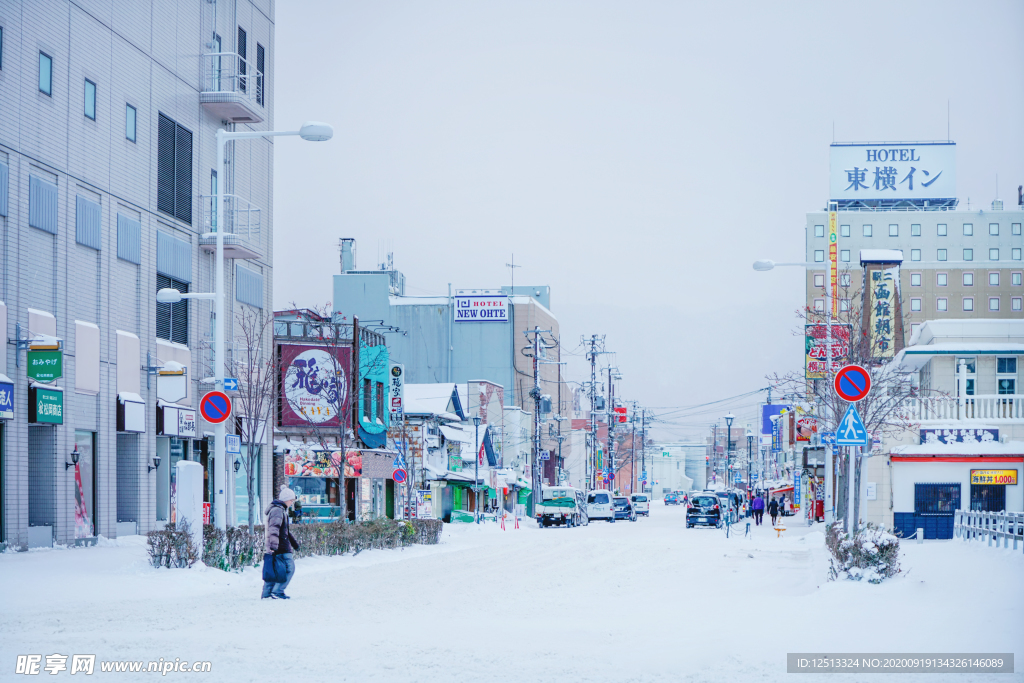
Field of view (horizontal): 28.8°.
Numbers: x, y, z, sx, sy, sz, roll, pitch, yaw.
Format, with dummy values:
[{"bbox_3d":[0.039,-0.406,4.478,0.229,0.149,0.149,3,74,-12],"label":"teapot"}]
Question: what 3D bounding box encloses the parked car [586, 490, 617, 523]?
[{"bbox_3d":[5.883,10.676,128.851,1.700,2.020,4.600,-1,-4,7],"label":"parked car"}]

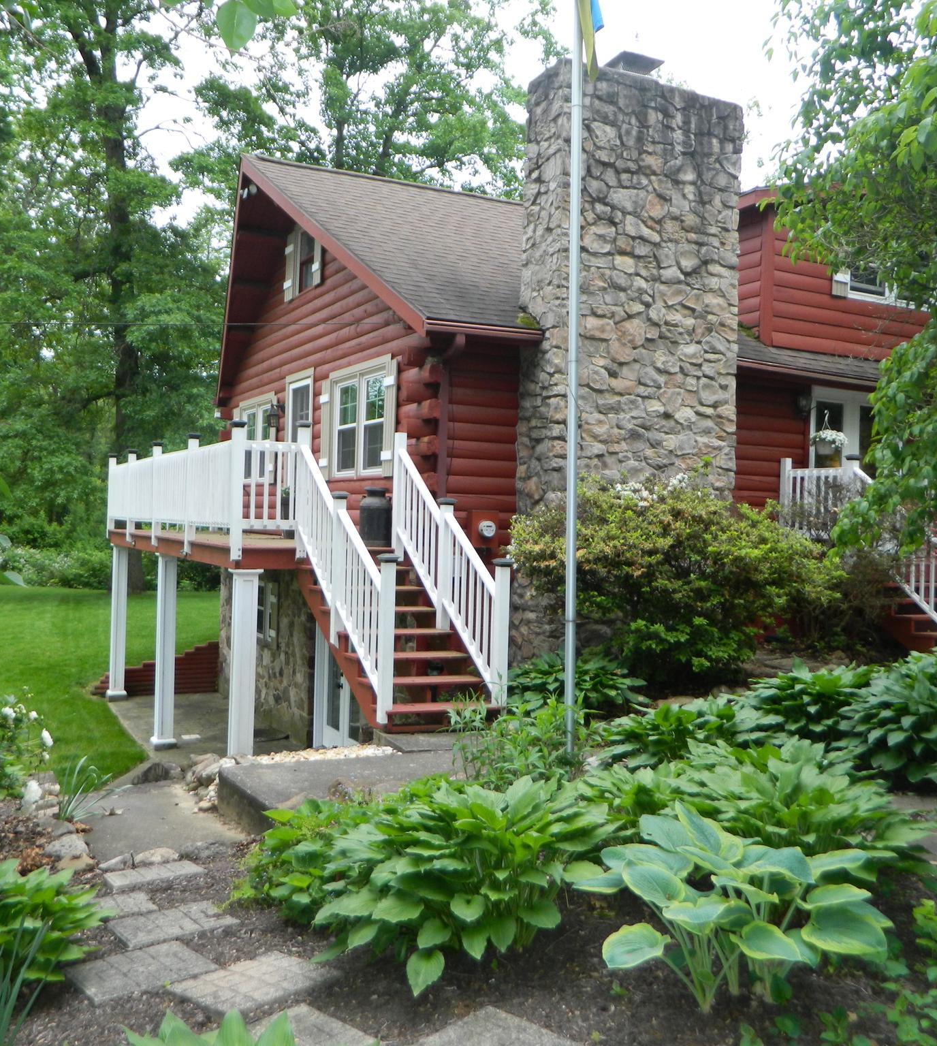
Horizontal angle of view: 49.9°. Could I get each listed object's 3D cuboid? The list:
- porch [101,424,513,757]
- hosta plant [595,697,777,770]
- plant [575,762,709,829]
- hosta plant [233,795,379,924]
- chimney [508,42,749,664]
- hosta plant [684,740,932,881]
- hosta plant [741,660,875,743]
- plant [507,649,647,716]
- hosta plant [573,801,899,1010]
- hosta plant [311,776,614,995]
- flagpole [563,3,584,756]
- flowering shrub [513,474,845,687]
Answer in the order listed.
[{"bbox_3d":[-2.769,0.235,12.550,1.740,2.541,10.092,1,1,-28],"label":"porch"},{"bbox_3d":[1.380,1.310,6.400,1.120,0.400,0.950,1,0,0],"label":"hosta plant"},{"bbox_3d":[0.800,1.310,4.720,0.680,0.380,0.650,1,0,0],"label":"plant"},{"bbox_3d":[-0.718,1.430,4.500,0.660,0.430,0.660,1,0,-9],"label":"hosta plant"},{"bbox_3d":[1.735,-1.459,10.609,2.270,6.000,0.850,1,0,-28],"label":"chimney"},{"bbox_3d":[1.612,1.270,4.800,1.150,0.510,1.050,1,0,19],"label":"hosta plant"},{"bbox_3d":[2.318,1.201,6.900,0.930,0.500,0.900,1,0,19],"label":"hosta plant"},{"bbox_3d":[0.960,1.386,9.100,1.250,0.490,1.100,1,0,6],"label":"plant"},{"bbox_3d":[0.730,1.040,2.800,0.860,0.540,0.770,1,0,15],"label":"hosta plant"},{"bbox_3d":[-0.024,1.302,3.950,1.140,0.580,1.050,1,0,0],"label":"hosta plant"},{"bbox_3d":[0.651,-1.288,6.226,0.065,5.700,0.065,1,0,0],"label":"flagpole"},{"bbox_3d":[1.970,0.490,9.350,3.050,1.900,1.900,1,1,-28],"label":"flowering shrub"}]

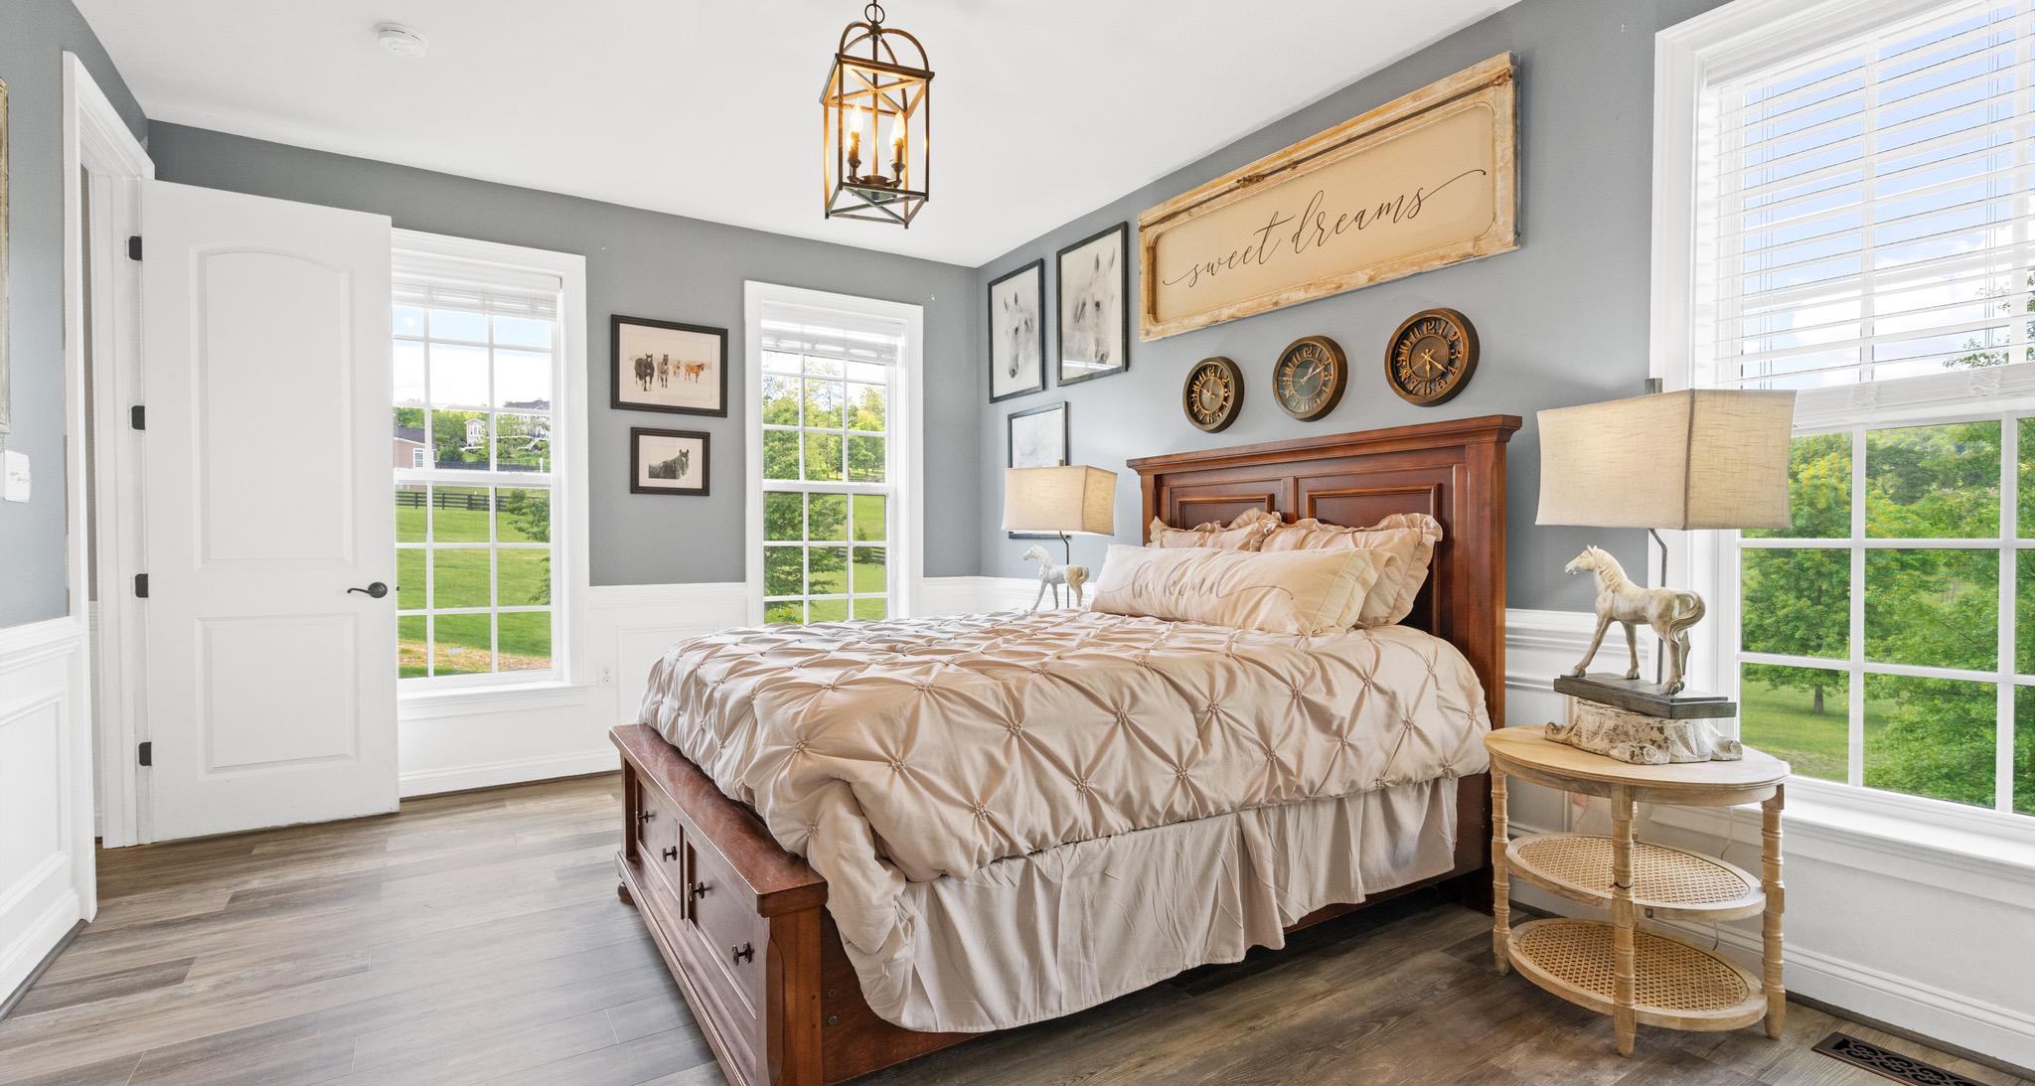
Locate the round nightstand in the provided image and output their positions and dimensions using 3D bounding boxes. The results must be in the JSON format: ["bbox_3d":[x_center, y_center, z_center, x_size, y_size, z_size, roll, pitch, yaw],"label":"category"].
[{"bbox_3d":[1.465,0.800,2.172,0.600,0.602,0.600,0,0,0],"label":"round nightstand"}]

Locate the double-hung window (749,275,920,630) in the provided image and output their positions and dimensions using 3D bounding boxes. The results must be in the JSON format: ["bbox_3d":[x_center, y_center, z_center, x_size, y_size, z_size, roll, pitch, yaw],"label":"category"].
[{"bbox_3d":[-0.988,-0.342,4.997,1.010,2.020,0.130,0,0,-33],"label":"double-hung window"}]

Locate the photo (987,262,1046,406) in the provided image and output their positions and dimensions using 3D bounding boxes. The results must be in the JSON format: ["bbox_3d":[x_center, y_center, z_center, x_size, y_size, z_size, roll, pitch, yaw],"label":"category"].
[{"bbox_3d":[-0.001,-1.171,5.111,0.030,0.700,0.555,0,1,-33],"label":"photo"}]

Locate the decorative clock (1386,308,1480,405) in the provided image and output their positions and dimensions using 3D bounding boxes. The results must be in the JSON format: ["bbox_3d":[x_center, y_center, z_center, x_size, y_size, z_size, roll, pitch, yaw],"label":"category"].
[{"bbox_3d":[1.349,-0.603,2.949,0.056,0.304,0.304,0,0,-33],"label":"decorative clock"}]

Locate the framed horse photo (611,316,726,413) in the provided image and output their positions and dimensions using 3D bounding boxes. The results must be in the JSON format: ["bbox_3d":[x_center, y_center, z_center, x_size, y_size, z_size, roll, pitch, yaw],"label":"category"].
[{"bbox_3d":[-1.711,-0.862,4.474,0.550,0.450,0.028,0,0,-33],"label":"framed horse photo"}]

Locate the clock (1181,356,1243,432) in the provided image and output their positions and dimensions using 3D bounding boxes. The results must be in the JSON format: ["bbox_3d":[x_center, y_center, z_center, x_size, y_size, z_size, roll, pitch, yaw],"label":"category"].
[{"bbox_3d":[0.826,-0.619,3.804,0.055,0.306,0.306,0,1,-33],"label":"clock"}]

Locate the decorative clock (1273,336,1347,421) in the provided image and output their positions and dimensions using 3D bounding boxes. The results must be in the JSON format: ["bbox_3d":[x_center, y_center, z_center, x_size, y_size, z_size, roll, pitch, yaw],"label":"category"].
[{"bbox_3d":[1.097,-0.608,3.382,0.055,0.303,0.303,0,1,-33],"label":"decorative clock"}]

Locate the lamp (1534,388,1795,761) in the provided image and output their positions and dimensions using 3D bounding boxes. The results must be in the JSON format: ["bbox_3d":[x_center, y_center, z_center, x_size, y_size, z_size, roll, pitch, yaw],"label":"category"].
[{"bbox_3d":[1.510,0.069,2.148,0.265,0.861,0.430,0,0,-11],"label":"lamp"}]

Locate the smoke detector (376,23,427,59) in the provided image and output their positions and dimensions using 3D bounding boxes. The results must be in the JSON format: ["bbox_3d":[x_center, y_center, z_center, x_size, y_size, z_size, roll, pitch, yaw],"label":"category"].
[{"bbox_3d":[-1.961,-1.599,2.885,0.142,0.043,0.142,0,0,-33],"label":"smoke detector"}]

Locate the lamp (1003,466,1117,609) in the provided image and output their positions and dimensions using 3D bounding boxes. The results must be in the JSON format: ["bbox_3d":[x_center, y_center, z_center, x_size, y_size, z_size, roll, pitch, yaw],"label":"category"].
[{"bbox_3d":[0.184,0.052,4.243,0.445,0.880,0.275,0,0,36],"label":"lamp"}]

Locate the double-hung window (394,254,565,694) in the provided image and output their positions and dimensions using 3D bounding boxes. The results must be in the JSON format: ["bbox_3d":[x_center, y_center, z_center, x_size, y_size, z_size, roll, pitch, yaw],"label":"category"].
[{"bbox_3d":[-2.501,-0.298,4.047,0.880,1.920,0.120,0,0,-33],"label":"double-hung window"}]

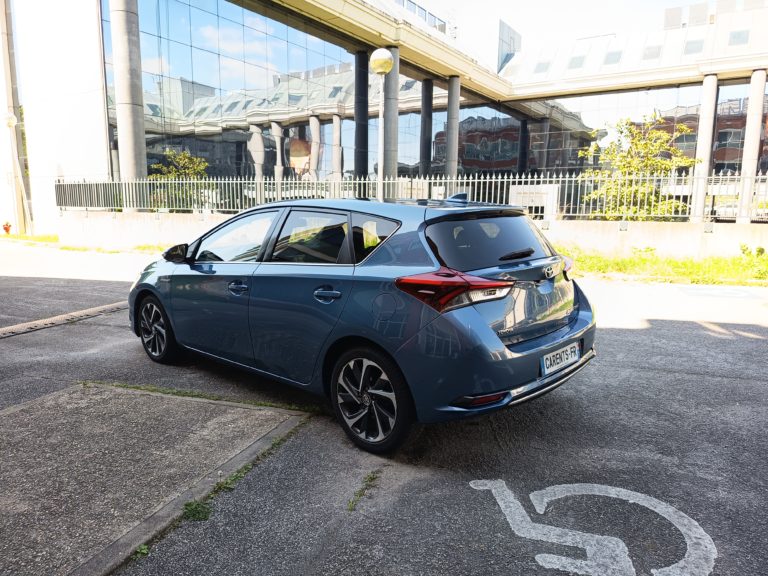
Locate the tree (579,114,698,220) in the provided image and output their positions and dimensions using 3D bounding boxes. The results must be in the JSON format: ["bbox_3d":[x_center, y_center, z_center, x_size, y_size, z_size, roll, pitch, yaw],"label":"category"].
[{"bbox_3d":[8.150,-3.249,17.300,3.700,4.620,3.500,1,7,0],"label":"tree"}]

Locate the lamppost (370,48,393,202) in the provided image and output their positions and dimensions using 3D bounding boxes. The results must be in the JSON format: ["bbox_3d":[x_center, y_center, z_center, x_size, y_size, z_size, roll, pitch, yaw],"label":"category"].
[{"bbox_3d":[-0.108,-3.255,13.657,0.550,5.501,0.550,1,7,0],"label":"lamppost"}]

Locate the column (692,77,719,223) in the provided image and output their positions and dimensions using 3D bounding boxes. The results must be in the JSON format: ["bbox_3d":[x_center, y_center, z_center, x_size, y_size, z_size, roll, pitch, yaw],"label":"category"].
[{"bbox_3d":[21.714,-8.718,36.224,0.790,11.000,0.790,1,7,0],"label":"column"}]

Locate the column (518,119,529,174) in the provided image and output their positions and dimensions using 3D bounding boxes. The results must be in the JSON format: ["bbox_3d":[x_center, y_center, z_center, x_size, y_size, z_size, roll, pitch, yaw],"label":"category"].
[{"bbox_3d":[11.619,-9.378,45.127,0.800,9.657,0.800,1,7,0],"label":"column"}]

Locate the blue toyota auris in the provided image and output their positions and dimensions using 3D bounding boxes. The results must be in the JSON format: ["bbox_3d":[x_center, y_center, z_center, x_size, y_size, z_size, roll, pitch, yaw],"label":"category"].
[{"bbox_3d":[-0.546,-0.009,4.458,4.330,1.480,1.790,8,10,42],"label":"blue toyota auris"}]

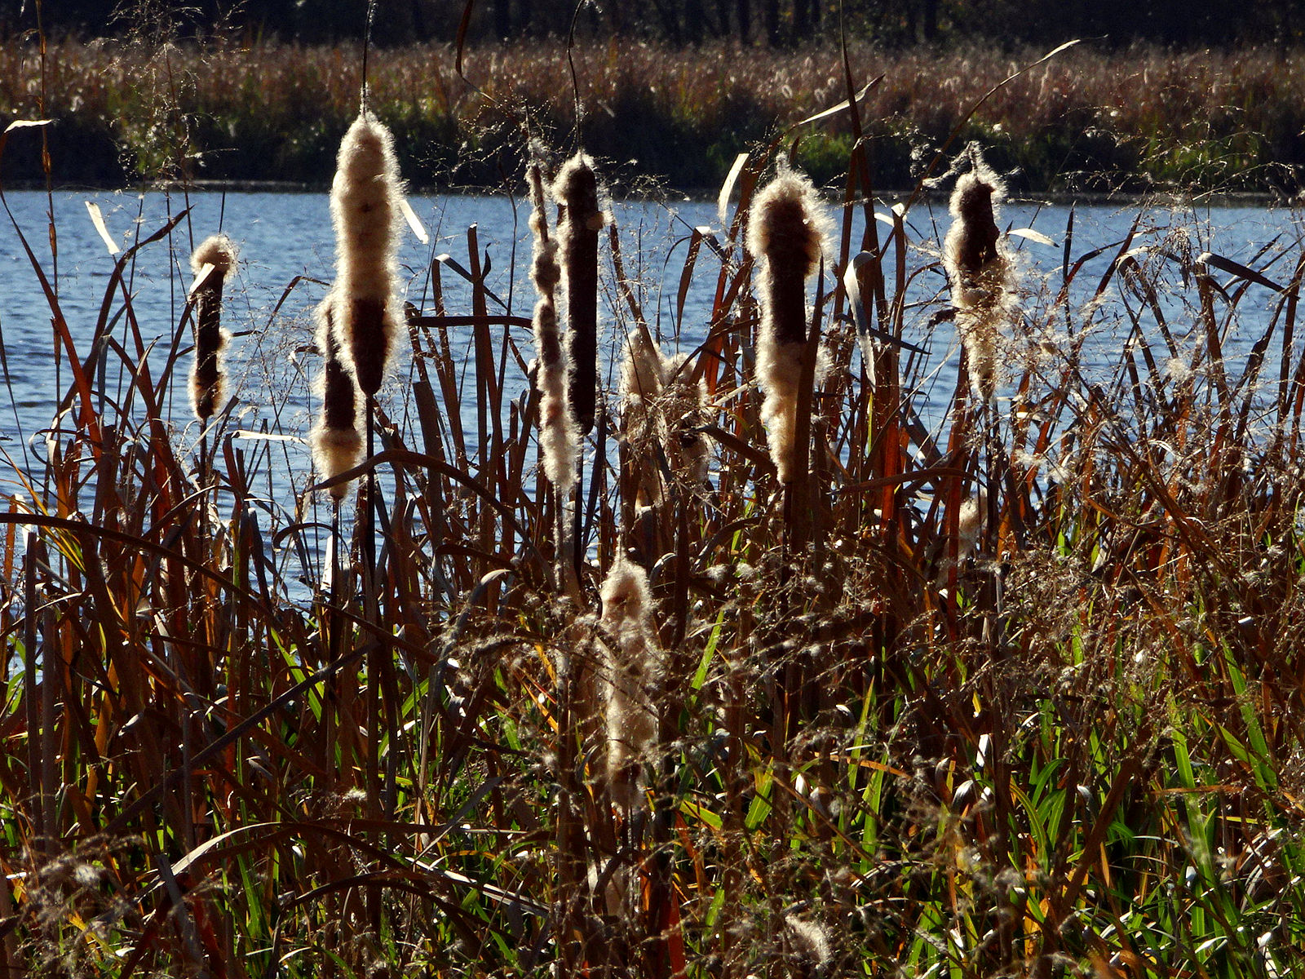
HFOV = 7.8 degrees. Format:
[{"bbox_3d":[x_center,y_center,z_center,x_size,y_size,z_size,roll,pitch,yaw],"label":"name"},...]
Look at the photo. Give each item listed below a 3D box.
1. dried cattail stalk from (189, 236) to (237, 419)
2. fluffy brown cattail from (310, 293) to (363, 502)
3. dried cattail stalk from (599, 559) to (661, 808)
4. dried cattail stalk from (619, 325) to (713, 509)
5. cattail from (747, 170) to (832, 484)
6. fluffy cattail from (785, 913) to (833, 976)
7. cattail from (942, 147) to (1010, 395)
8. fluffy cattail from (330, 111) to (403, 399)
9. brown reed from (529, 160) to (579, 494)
[{"bbox_3d":[-0.345,-0.127,7.500,0.035,0.148,0.035,3,3,0],"label":"dried cattail stalk"},{"bbox_3d":[-0.260,-0.076,7.900,0.036,0.172,0.035,-3,2,0],"label":"fluffy brown cattail"},{"bbox_3d":[-0.015,0.134,6.600,0.037,0.172,0.037,-2,3,0],"label":"dried cattail stalk"},{"bbox_3d":[0.010,-0.052,7.100,0.068,0.140,0.041,0,3,0],"label":"dried cattail stalk"},{"bbox_3d":[0.097,-0.116,6.800,0.059,0.223,0.059,0,3,0],"label":"cattail"},{"bbox_3d":[0.103,0.299,6.300,0.032,0.042,0.027,0,3,0],"label":"fluffy cattail"},{"bbox_3d":[0.237,-0.155,7.000,0.048,0.183,0.048,-2,3,0],"label":"cattail"},{"bbox_3d":[-0.201,-0.164,6.700,0.050,0.201,0.050,-1,3,0],"label":"fluffy cattail"},{"bbox_3d":[-0.070,-0.114,6.800,0.024,0.235,0.024,-4,3,0],"label":"brown reed"}]

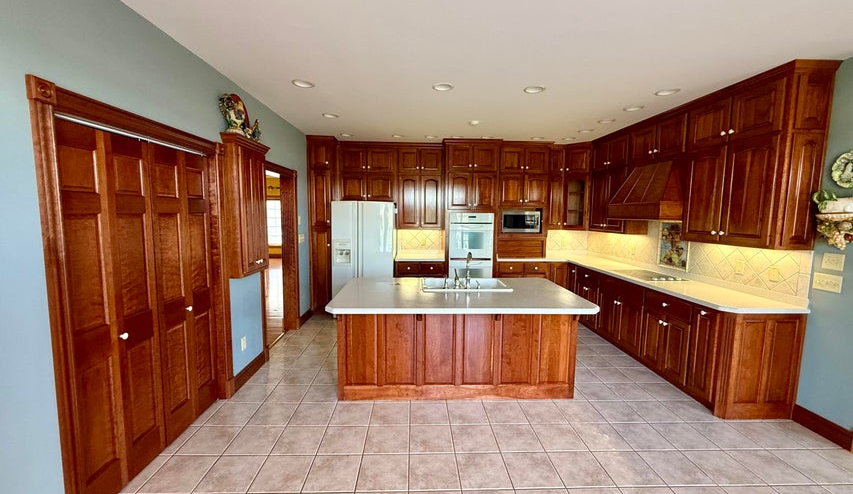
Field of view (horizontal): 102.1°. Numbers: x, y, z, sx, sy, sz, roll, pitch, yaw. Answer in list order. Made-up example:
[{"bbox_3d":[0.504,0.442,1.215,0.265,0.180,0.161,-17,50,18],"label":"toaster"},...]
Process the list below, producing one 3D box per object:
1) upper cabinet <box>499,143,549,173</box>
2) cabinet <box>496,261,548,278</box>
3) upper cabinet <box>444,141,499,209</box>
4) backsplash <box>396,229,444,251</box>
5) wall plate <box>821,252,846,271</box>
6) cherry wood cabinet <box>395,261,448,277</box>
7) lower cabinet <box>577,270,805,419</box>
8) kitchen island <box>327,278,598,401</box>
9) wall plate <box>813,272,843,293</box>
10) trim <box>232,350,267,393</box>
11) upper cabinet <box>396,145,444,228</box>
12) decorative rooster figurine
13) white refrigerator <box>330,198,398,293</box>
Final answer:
[{"bbox_3d":[1.512,-1.386,5.540,0.780,0.460,0.450,1,6,-2],"label":"upper cabinet"},{"bbox_3d":[1.519,0.644,5.815,0.851,0.875,0.610,1,6,-2],"label":"cabinet"},{"bbox_3d":[0.678,-1.098,5.490,0.805,1.045,0.610,1,6,-2],"label":"upper cabinet"},{"bbox_3d":[-0.103,-0.107,5.887,0.780,0.385,0.020,1,6,-2],"label":"backsplash"},{"bbox_3d":[3.005,0.112,2.549,0.010,0.117,0.127,1,6,-2],"label":"wall plate"},{"bbox_3d":[-0.104,0.632,5.705,0.802,0.875,0.610,1,6,-2],"label":"cherry wood cabinet"},{"bbox_3d":[2.637,0.831,4.074,0.610,0.875,2.650,1,6,-2],"label":"lower cabinet"},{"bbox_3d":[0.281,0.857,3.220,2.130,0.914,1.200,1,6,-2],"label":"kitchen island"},{"bbox_3d":[3.003,0.268,2.593,0.012,0.119,0.175,1,6,-2],"label":"wall plate"},{"bbox_3d":[-1.722,1.197,3.409,0.020,0.152,0.690,1,6,-2],"label":"trim"},{"bbox_3d":[-0.096,-0.965,5.643,0.754,1.320,0.340,1,6,-2],"label":"upper cabinet"},{"bbox_3d":[-1.595,-1.090,2.987,0.150,0.300,0.450,1,6,-2],"label":"decorative rooster figurine"},{"bbox_3d":[-0.951,0.191,5.476,0.909,1.770,0.760,1,6,-2],"label":"white refrigerator"}]

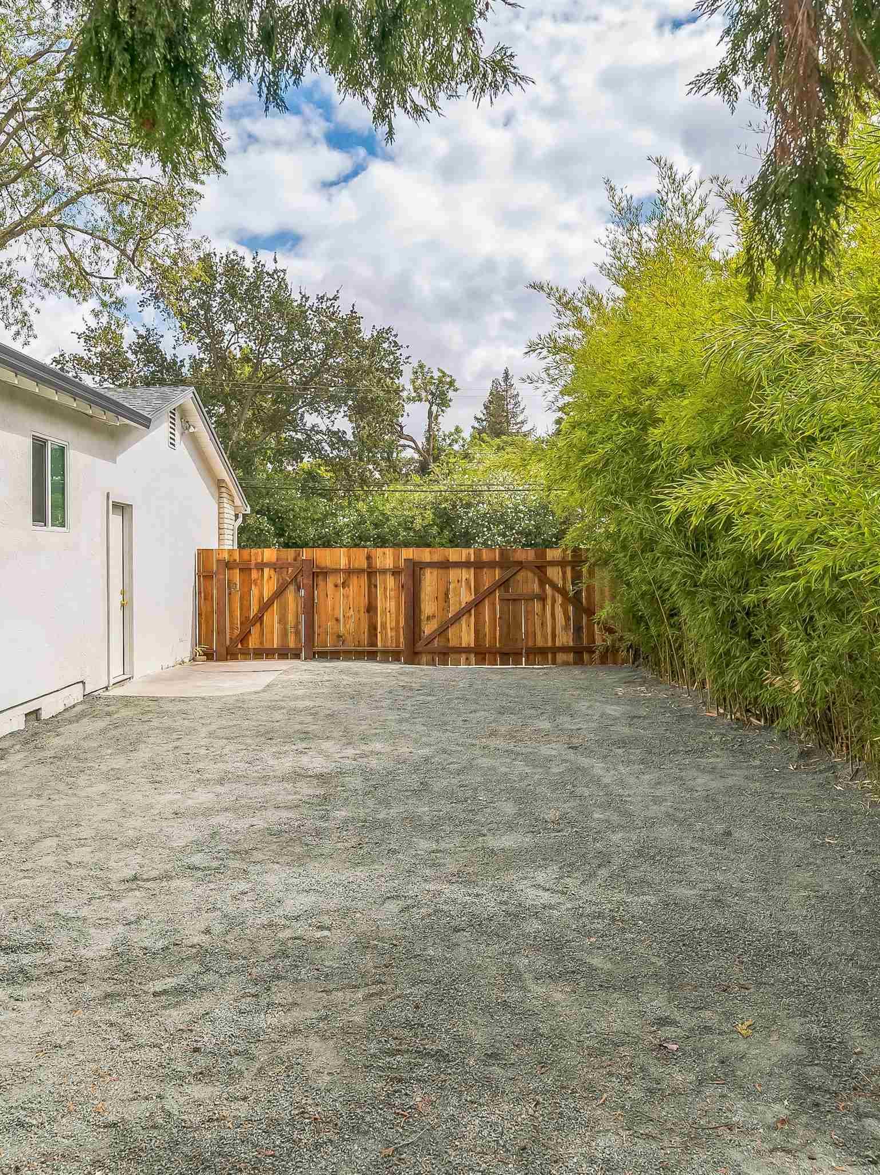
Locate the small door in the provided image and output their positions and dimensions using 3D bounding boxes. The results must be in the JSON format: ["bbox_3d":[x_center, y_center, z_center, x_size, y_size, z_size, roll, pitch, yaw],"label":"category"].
[{"bbox_3d":[-3.765,0.060,10.330,0.090,2.060,0.750,0,1,-1],"label":"small door"}]

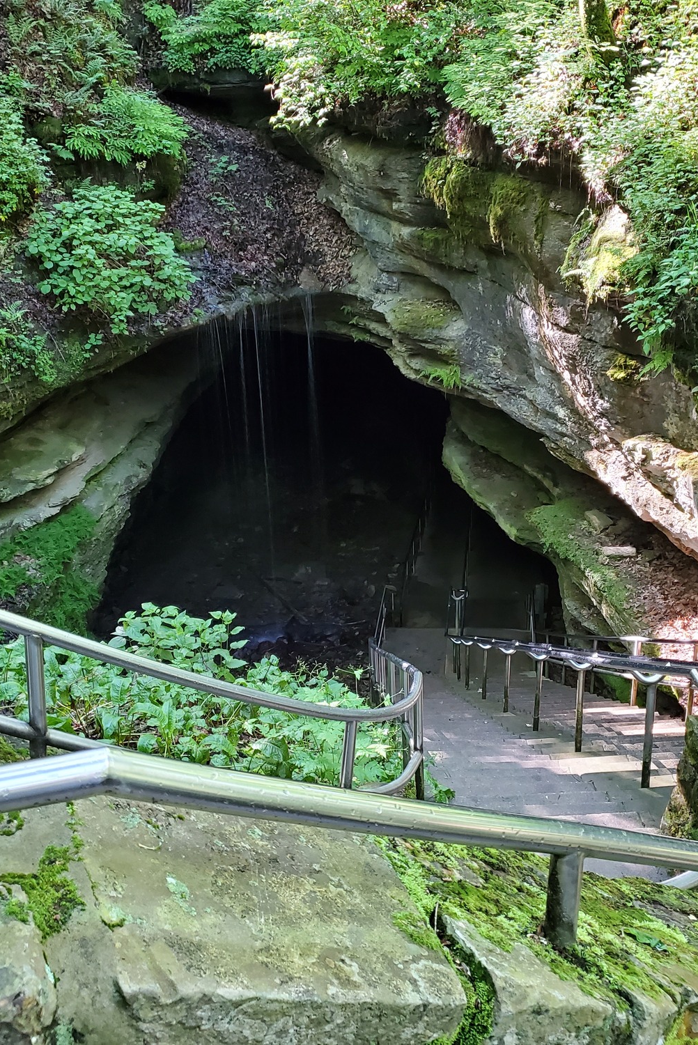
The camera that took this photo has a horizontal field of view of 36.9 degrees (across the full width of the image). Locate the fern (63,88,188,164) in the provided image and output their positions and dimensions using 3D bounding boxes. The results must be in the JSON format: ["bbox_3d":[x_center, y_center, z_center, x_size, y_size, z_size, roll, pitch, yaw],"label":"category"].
[{"bbox_3d":[-3.400,-6.020,15.900,1.900,0.950,1.300,-5,21,-10],"label":"fern"}]

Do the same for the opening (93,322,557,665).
[{"bbox_3d":[-0.450,-0.460,19.300,8.500,6.400,2.000,-2,21,-1],"label":"opening"}]

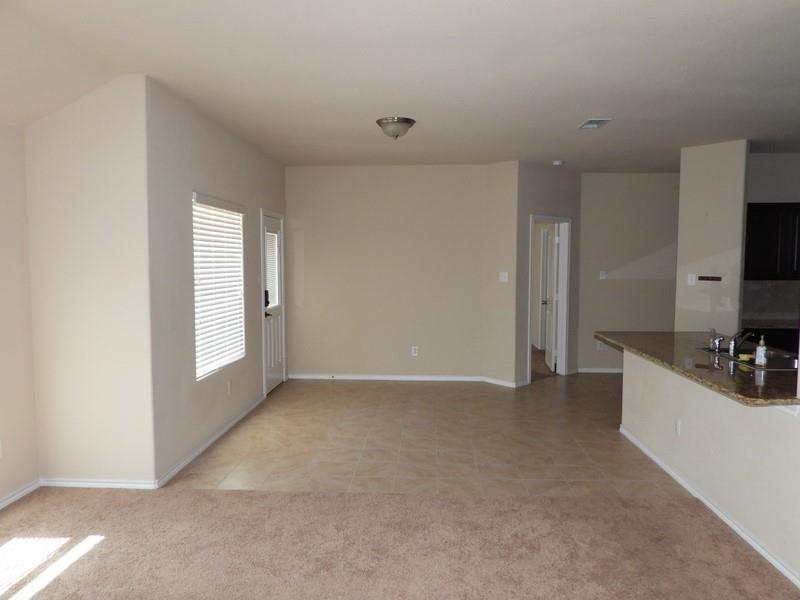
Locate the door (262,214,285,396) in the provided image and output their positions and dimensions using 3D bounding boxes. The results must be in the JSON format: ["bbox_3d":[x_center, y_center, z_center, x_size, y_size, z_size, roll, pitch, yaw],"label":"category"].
[{"bbox_3d":[-1.493,0.049,6.578,0.060,2.050,0.830,0,4,3],"label":"door"}]

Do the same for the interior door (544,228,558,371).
[{"bbox_3d":[2.180,-0.027,7.983,0.040,2.030,0.730,0,4,5],"label":"interior door"}]

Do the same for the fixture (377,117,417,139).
[{"bbox_3d":[-0.031,-1.474,4.846,0.340,0.155,0.340,0,4,3],"label":"fixture"}]

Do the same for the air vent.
[{"bbox_3d":[1.723,-1.543,4.907,0.220,0.025,0.330,0,4,3],"label":"air vent"}]

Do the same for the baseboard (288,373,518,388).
[{"bbox_3d":[-0.020,1.025,7.072,2.910,0.075,0.310,0,4,3],"label":"baseboard"}]

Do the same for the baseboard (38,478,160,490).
[{"bbox_3d":[-2.039,1.242,3.761,0.830,0.065,0.020,0,4,3],"label":"baseboard"}]

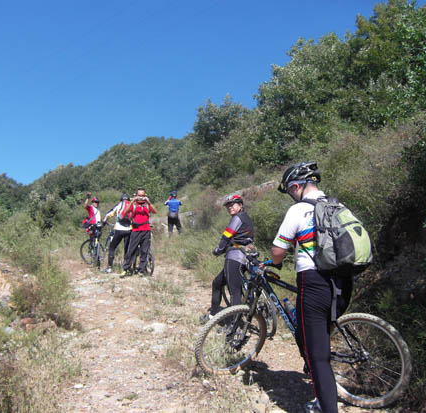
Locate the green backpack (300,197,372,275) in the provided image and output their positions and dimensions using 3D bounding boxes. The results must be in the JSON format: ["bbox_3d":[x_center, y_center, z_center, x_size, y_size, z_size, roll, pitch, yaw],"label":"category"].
[{"bbox_3d":[0.945,0.200,3.200,0.290,0.520,0.320,-12,-9,38],"label":"green backpack"}]

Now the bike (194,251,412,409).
[{"bbox_3d":[0.660,0.915,3.460,1.600,1.080,0.580,0,-2,28],"label":"bike"}]

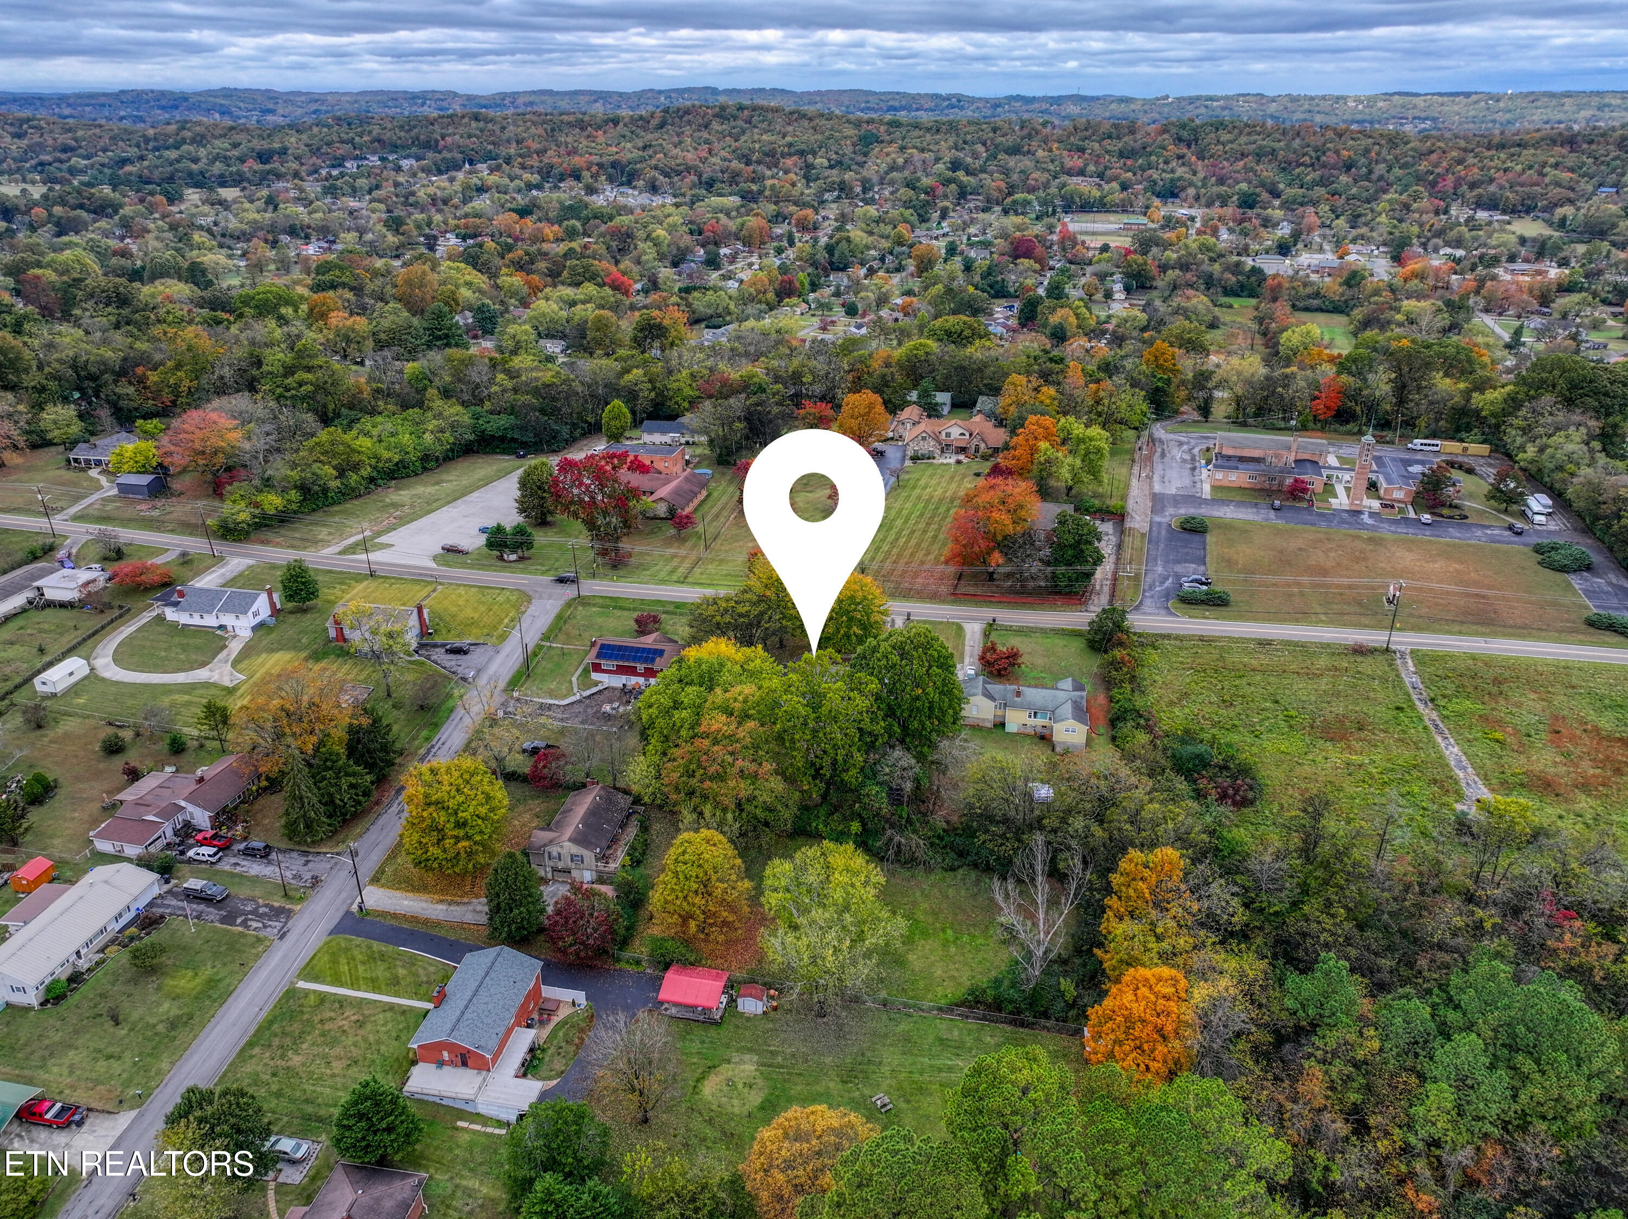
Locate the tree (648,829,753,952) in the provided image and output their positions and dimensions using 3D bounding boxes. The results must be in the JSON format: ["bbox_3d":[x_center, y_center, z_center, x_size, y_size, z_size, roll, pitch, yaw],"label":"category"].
[{"bbox_3d":[-13.075,32.574,129.489,11.800,14.800,11.800,0,25,0],"label":"tree"}]

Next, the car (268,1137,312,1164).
[{"bbox_3d":[-52.010,53.250,111.610,4.700,1.450,1.800,8,26,16],"label":"car"}]

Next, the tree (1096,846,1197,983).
[{"bbox_3d":[36.826,34.832,123.729,10.600,17.500,10.600,0,25,0],"label":"tree"}]

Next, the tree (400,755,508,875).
[{"bbox_3d":[-45.880,26.900,144.410,13.120,17.160,13.120,0,25,0],"label":"tree"}]

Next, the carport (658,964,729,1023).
[{"bbox_3d":[-13.160,43.221,127.318,7.038,3.100,5.936,5,25,10],"label":"carport"}]

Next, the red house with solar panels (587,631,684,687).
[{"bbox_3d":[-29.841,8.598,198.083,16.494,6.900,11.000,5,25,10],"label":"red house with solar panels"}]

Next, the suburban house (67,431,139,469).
[{"bbox_3d":[-173.550,-39.500,280.460,13.500,5.600,14.500,5,25,12],"label":"suburban house"}]

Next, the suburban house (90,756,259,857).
[{"bbox_3d":[-86.886,26.071,152.779,15.500,5.200,19.000,4,25,9],"label":"suburban house"}]

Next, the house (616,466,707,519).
[{"bbox_3d":[-40.854,-29.278,282.627,24.039,5.100,23.025,5,25,10],"label":"house"}]

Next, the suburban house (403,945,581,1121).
[{"bbox_3d":[-34.380,45.590,122.550,14.690,6.300,17.870,4,25,8],"label":"suburban house"}]

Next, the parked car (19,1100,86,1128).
[{"bbox_3d":[-77.075,50.435,113.207,5.597,1.780,1.920,5,25,10],"label":"parked car"}]

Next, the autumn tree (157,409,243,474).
[{"bbox_3d":[-150.526,-40.125,276.931,18.800,16.000,18.800,0,25,0],"label":"autumn tree"}]

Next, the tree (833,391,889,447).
[{"bbox_3d":[14.300,-55.015,325.803,15.400,15.800,15.400,0,25,0],"label":"tree"}]

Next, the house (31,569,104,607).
[{"bbox_3d":[-138.450,-3.860,210.550,8.760,4.200,8.050,4,25,8],"label":"house"}]

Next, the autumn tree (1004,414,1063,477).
[{"bbox_3d":[50.300,-37.210,258.890,13.210,14.740,13.210,0,25,0],"label":"autumn tree"}]

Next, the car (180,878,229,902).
[{"bbox_3d":[-74.704,34.525,138.427,5.400,1.800,1.950,5,25,12],"label":"car"}]

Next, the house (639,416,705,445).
[{"bbox_3d":[-39.922,-53.182,333.068,19.752,6.400,12.000,3,25,6],"label":"house"}]

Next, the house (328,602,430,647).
[{"bbox_3d":[-78.300,1.710,204.322,16.500,6.500,9.500,4,25,9],"label":"house"}]

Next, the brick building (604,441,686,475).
[{"bbox_3d":[-39.840,-34.950,265.190,18.040,6.000,8.020,5,25,11],"label":"brick building"}]

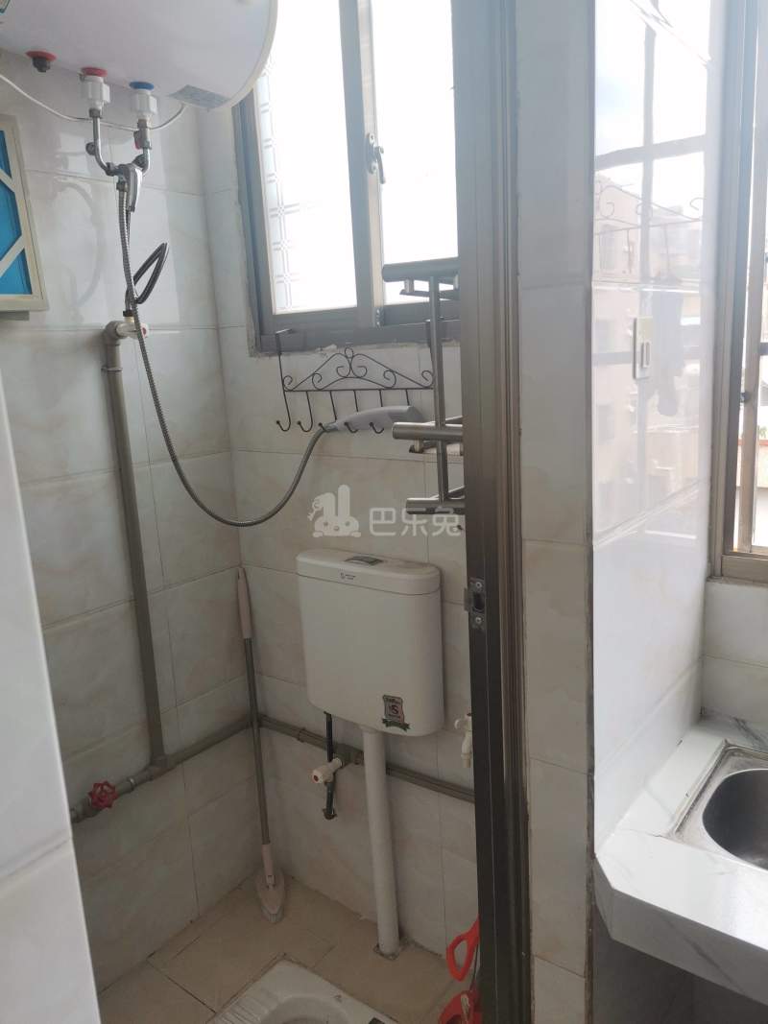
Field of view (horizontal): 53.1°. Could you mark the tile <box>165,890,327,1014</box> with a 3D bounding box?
[{"bbox_3d":[-0.324,1.084,1.863,0.302,0.012,0.300,6,15,37],"label":"tile"}]

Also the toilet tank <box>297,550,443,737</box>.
[{"bbox_3d":[-0.039,0.280,1.701,0.346,0.352,0.105,6,15,37],"label":"toilet tank"}]

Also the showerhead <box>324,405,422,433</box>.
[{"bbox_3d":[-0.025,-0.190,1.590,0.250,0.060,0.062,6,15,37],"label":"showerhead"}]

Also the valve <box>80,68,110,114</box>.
[{"bbox_3d":[-0.512,-0.746,1.364,0.047,0.070,0.043,6,15,37],"label":"valve"}]

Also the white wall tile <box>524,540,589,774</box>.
[{"bbox_3d":[0.221,0.183,0.974,0.087,0.300,0.012,6,15,36],"label":"white wall tile"}]

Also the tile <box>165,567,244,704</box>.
[{"bbox_3d":[-0.443,0.305,1.943,0.012,0.300,0.242,6,15,38],"label":"tile"}]

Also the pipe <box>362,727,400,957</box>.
[{"bbox_3d":[-0.006,0.759,1.801,0.050,0.615,0.050,6,15,37],"label":"pipe"}]

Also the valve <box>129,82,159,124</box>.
[{"bbox_3d":[-0.451,-0.767,1.441,0.047,0.070,0.043,6,15,37],"label":"valve"}]

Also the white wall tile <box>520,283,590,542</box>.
[{"bbox_3d":[0.205,-0.111,0.912,0.087,0.300,0.012,6,15,36],"label":"white wall tile"}]

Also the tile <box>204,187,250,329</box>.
[{"bbox_3d":[-0.364,-0.594,1.818,0.110,0.300,0.012,6,15,37],"label":"tile"}]

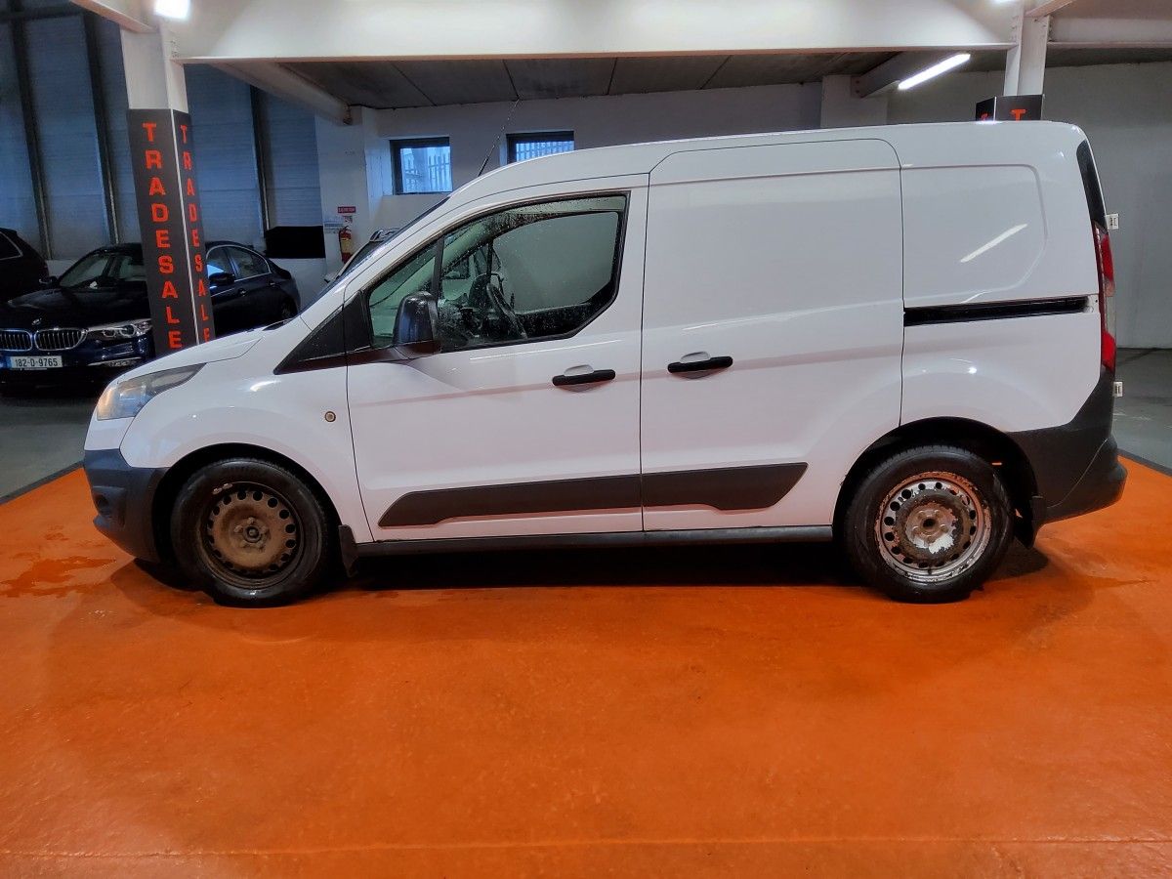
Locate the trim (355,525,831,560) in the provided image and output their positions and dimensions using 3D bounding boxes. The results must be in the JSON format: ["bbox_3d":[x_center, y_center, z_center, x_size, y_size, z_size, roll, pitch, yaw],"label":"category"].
[{"bbox_3d":[0.026,0.400,3.443,1.860,0.100,0.085,-2,12,1],"label":"trim"}]

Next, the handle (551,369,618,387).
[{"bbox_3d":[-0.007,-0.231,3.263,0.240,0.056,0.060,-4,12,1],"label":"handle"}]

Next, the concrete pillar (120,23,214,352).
[{"bbox_3d":[-3.372,-1.730,7.194,0.320,3.100,0.320,-1,13,0],"label":"concrete pillar"}]

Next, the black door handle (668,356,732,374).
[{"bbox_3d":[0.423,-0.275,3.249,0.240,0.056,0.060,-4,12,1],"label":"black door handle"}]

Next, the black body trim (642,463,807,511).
[{"bbox_3d":[0.524,0.181,3.349,0.625,0.180,0.035,-1,13,2],"label":"black body trim"}]

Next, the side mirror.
[{"bbox_3d":[-0.613,-0.410,3.183,0.155,0.235,0.220,-1,12,1],"label":"side mirror"}]

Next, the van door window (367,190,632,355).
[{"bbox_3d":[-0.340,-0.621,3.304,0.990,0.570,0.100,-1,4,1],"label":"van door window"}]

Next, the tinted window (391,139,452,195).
[{"bbox_3d":[-2.395,-4.021,12.967,1.000,0.780,0.100,3,13,16],"label":"tinted window"}]

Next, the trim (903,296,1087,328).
[{"bbox_3d":[1.492,-0.469,3.214,0.660,0.066,0.040,-4,13,2],"label":"trim"}]

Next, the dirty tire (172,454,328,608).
[{"bbox_3d":[-1.308,0.351,3.561,0.630,0.620,0.205,1,13,7],"label":"dirty tire"}]

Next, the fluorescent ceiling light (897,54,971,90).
[{"bbox_3d":[3.403,-3.610,8.670,0.090,0.080,1.622,-1,13,-2],"label":"fluorescent ceiling light"}]

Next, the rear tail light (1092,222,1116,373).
[{"bbox_3d":[1.934,-0.540,3.319,0.130,0.560,0.160,-1,12,1],"label":"rear tail light"}]

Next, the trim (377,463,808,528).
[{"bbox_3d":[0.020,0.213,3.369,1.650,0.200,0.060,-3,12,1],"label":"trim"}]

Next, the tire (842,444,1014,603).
[{"bbox_3d":[1.344,0.319,3.488,0.630,0.630,0.205,-1,13,2],"label":"tire"}]

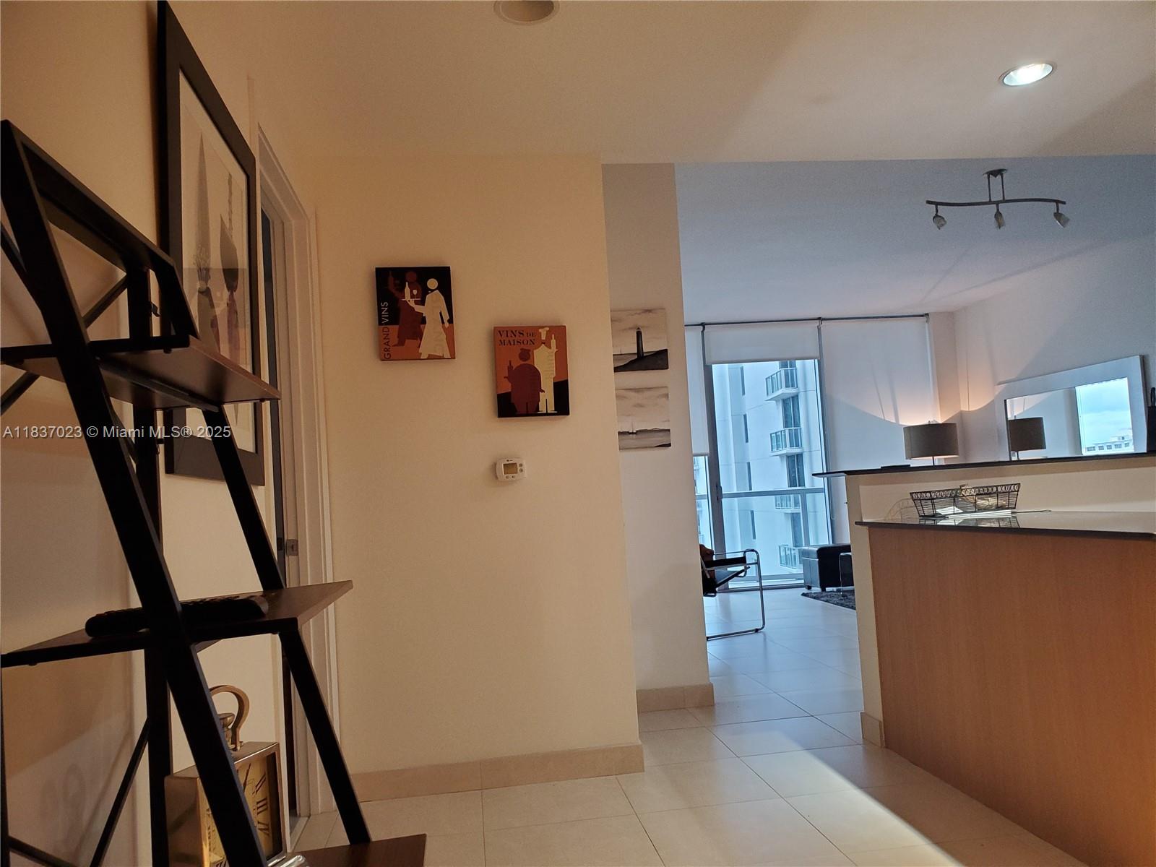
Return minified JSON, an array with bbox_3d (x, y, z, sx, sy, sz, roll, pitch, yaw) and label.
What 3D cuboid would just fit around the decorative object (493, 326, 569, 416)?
[{"bbox_3d":[-0.183,-0.244,3.447,0.281,0.358,0.025,-3,-4,-7],"label":"decorative object"}]

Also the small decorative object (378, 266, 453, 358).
[{"bbox_3d":[-0.635,-0.467,3.409,0.283,0.364,0.025,-3,-4,-7],"label":"small decorative object"}]

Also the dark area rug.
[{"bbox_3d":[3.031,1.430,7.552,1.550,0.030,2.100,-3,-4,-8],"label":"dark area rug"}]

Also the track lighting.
[{"bbox_3d":[2.477,-1.385,5.134,0.879,0.358,0.140,-3,-4,-7],"label":"track lighting"}]

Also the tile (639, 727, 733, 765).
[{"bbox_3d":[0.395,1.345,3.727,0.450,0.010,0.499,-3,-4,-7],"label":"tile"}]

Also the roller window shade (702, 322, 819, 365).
[{"bbox_3d":[1.942,-0.965,9.111,1.283,0.445,0.060,-3,-4,-8],"label":"roller window shade"}]

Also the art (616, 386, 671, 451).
[{"bbox_3d":[0.309,-0.077,4.320,0.300,0.309,0.030,-3,-4,-8],"label":"art"}]

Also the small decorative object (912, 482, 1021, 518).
[{"bbox_3d":[1.465,0.258,3.297,0.335,0.101,0.210,-3,-4,-8],"label":"small decorative object"}]

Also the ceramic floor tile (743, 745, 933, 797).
[{"bbox_3d":[0.912,1.245,3.207,0.500,0.010,0.492,-3,-4,-8],"label":"ceramic floor tile"}]

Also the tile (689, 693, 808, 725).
[{"bbox_3d":[0.789,1.325,4.166,0.500,0.010,0.492,-3,-4,-8],"label":"tile"}]

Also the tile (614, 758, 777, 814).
[{"bbox_3d":[0.414,1.269,3.141,0.500,0.010,0.492,-3,-4,-8],"label":"tile"}]

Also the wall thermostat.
[{"bbox_3d":[-0.261,0.143,3.401,0.118,0.084,0.030,-3,-4,-7],"label":"wall thermostat"}]

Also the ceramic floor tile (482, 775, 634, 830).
[{"bbox_3d":[-0.082,1.292,3.057,0.500,0.010,0.450,-3,-4,-8],"label":"ceramic floor tile"}]

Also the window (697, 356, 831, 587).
[{"bbox_3d":[1.992,0.335,9.458,1.440,2.680,0.100,-3,-4,-7],"label":"window"}]

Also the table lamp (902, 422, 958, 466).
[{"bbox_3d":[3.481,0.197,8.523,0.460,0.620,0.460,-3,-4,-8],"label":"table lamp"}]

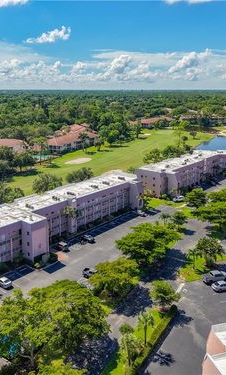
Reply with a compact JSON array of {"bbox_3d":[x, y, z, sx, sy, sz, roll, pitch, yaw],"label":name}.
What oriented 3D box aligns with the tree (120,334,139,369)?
[{"bbox_3d":[2.522,24.172,51.273,3.000,5.700,3.000,0,16,0],"label":"tree"}]

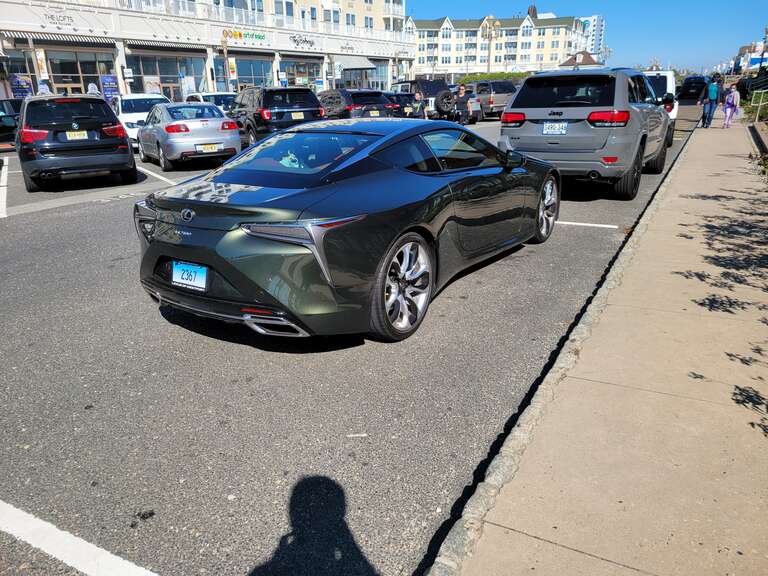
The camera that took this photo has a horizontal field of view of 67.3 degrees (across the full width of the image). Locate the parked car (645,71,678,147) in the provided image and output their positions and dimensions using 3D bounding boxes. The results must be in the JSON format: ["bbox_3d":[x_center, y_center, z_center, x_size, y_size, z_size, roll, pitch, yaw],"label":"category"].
[{"bbox_3d":[7.421,-5.103,16.399,1.880,1.850,4.600,9,22,28],"label":"parked car"}]

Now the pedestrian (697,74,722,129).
[{"bbox_3d":[10.922,-6.237,19.278,0.600,1.730,0.380,9,22,28],"label":"pedestrian"}]

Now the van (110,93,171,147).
[{"bbox_3d":[-7.971,-5.523,19.085,1.870,1.690,4.650,-12,22,-29],"label":"van"}]

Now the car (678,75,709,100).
[{"bbox_3d":[26.315,-17.005,49.012,1.970,1.780,4.850,9,21,26],"label":"car"}]

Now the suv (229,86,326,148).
[{"bbox_3d":[-3.743,-5.212,17.701,2.000,1.780,5.030,-12,21,-29],"label":"suv"}]

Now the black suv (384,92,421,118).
[{"bbox_3d":[-0.379,-6.935,22.928,1.840,1.520,4.650,-12,22,-29],"label":"black suv"}]

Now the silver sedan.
[{"bbox_3d":[-4.863,-3.806,14.129,1.760,1.465,4.510,-12,21,-28],"label":"silver sedan"}]

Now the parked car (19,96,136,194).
[{"bbox_3d":[-6.422,-3.071,11.761,1.880,1.670,4.650,-12,21,-29],"label":"parked car"}]

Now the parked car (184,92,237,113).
[{"bbox_3d":[-6.505,-6.449,21.701,1.850,1.690,4.600,-12,22,-29],"label":"parked car"}]

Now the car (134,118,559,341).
[{"bbox_3d":[0.155,-0.856,5.280,1.920,1.345,4.760,11,23,32],"label":"car"}]

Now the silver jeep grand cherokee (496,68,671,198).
[{"bbox_3d":[3.591,-2.692,9.773,1.943,1.760,4.820,11,22,30],"label":"silver jeep grand cherokee"}]

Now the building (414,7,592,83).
[{"bbox_3d":[28.168,-63.658,157.987,50.000,19.200,22.000,0,19,3],"label":"building"}]

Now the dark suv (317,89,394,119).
[{"bbox_3d":[-1.447,-5.813,19.318,1.900,1.670,4.680,-13,22,-29],"label":"dark suv"}]

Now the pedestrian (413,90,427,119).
[{"bbox_3d":[1.059,-5.088,17.243,0.480,1.490,0.320,2,19,9],"label":"pedestrian"}]

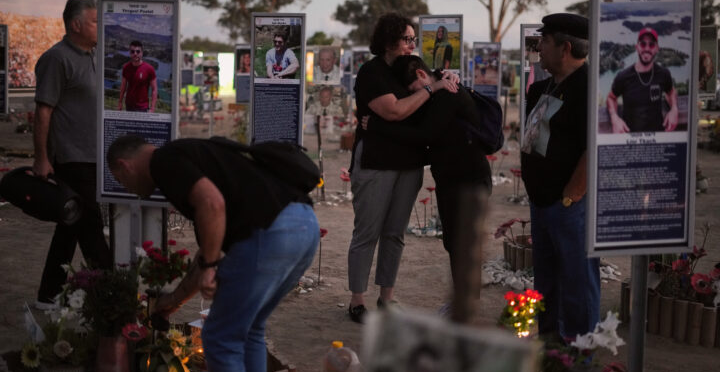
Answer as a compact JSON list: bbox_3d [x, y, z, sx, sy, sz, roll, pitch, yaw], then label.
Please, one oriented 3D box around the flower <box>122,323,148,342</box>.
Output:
[{"bbox_3d":[-0.894,0.583,3.980,0.100,0.065,0.080,-1,8,-9],"label":"flower"}]

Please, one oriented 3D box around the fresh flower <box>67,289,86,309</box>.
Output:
[{"bbox_3d":[-1.097,0.435,3.870,0.078,0.075,0.055,0,6,-6],"label":"fresh flower"}]

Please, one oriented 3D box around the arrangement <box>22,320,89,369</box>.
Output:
[{"bbox_3d":[-1.242,0.647,4.080,0.250,0.160,0.220,-1,8,-11],"label":"arrangement"}]

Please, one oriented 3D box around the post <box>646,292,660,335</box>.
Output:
[{"bbox_3d":[1.545,0.679,5.248,0.073,0.200,0.068,5,7,37],"label":"post"}]

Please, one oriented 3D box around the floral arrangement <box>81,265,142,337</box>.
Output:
[{"bbox_3d":[-0.959,0.442,3.860,0.225,0.265,0.220,1,6,0],"label":"floral arrangement"}]

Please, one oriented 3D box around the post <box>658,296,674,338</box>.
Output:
[{"bbox_3d":[1.539,0.660,5.020,0.070,0.190,0.068,1,6,0],"label":"post"}]

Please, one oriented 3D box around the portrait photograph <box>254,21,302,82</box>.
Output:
[{"bbox_3d":[-0.558,-0.925,6.850,0.340,0.425,0.020,3,8,14],"label":"portrait photograph"}]

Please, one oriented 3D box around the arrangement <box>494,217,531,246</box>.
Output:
[{"bbox_3d":[1.045,0.315,6.850,0.260,0.220,0.200,1,6,0],"label":"arrangement"}]

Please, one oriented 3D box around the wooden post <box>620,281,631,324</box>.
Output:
[{"bbox_3d":[1.456,0.649,5.469,0.060,0.210,0.060,-4,7,-37],"label":"wooden post"}]

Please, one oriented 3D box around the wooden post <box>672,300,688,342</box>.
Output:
[{"bbox_3d":[1.636,0.696,5.091,0.073,0.200,0.068,5,7,37],"label":"wooden post"}]

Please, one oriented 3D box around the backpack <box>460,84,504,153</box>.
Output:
[{"bbox_3d":[0.675,-0.344,5.420,0.170,0.370,0.270,-15,6,11],"label":"backpack"}]

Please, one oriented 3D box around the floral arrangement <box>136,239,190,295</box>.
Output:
[{"bbox_3d":[-0.810,0.332,4.120,0.210,0.200,0.190,1,6,0],"label":"floral arrangement"}]

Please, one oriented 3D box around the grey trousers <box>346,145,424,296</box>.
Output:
[{"bbox_3d":[0.138,0.162,5.500,0.320,0.830,0.400,4,7,30],"label":"grey trousers"}]

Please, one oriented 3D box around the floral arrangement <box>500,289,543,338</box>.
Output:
[{"bbox_3d":[0.686,0.538,4.250,0.185,0.190,0.170,1,6,0],"label":"floral arrangement"}]

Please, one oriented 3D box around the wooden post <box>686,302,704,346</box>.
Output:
[{"bbox_3d":[1.634,0.675,4.870,0.072,0.190,0.070,1,6,0],"label":"wooden post"}]

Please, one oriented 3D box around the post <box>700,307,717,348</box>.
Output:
[{"bbox_3d":[1.695,0.686,4.850,0.070,0.190,0.068,1,6,0],"label":"post"}]

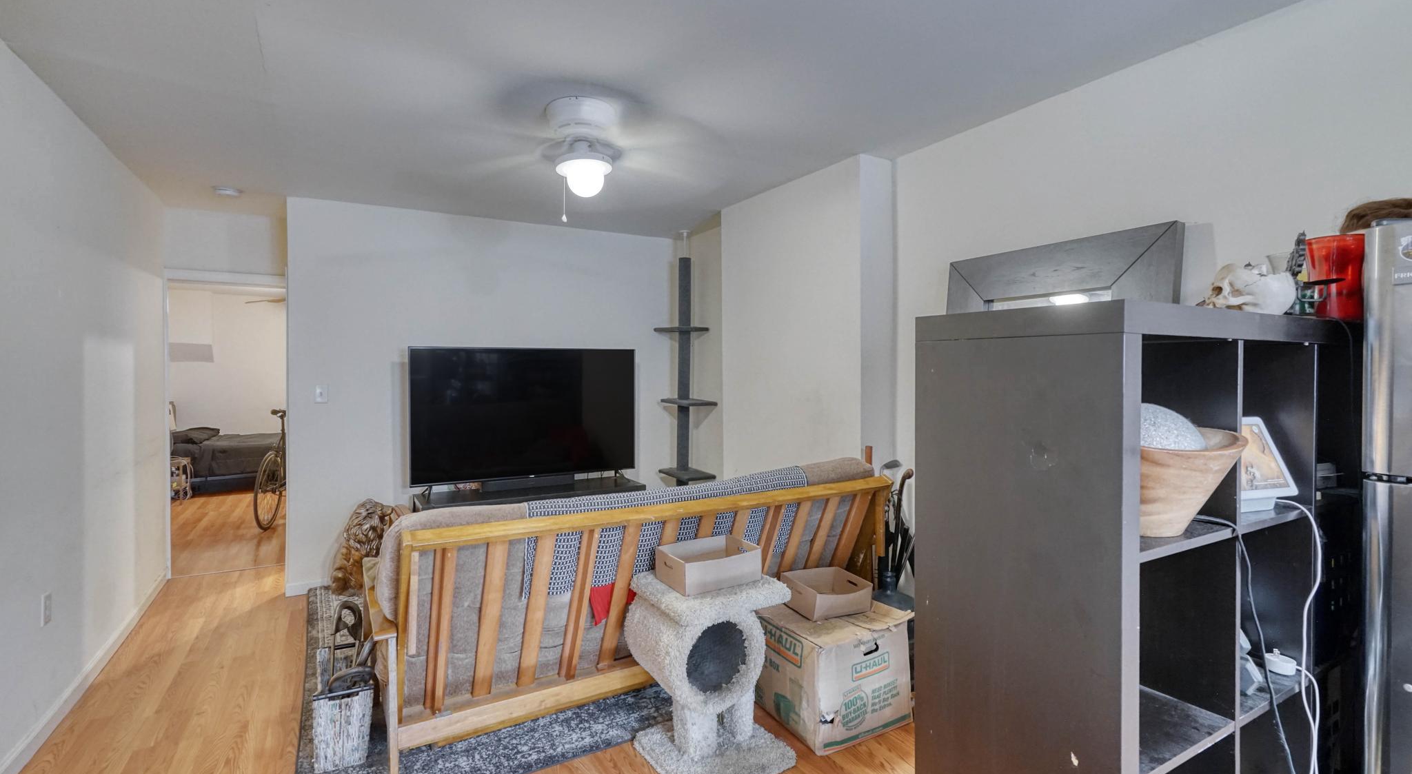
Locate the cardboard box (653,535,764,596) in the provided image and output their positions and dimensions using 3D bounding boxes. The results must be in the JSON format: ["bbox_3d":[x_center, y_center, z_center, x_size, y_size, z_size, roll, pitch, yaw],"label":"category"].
[{"bbox_3d":[0.011,0.674,2.400,0.325,0.112,0.245,-1,1,-30],"label":"cardboard box"}]

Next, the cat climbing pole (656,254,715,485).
[{"bbox_3d":[-0.183,0.080,5.093,0.340,2.430,0.420,-1,1,-31],"label":"cat climbing pole"}]

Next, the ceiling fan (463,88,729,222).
[{"bbox_3d":[-0.527,-0.968,2.683,1.090,0.420,1.090,-1,1,-31],"label":"ceiling fan"}]

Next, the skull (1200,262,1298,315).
[{"bbox_3d":[1.221,-0.209,1.418,0.180,0.138,0.130,0,1,17],"label":"skull"}]

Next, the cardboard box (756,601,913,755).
[{"bbox_3d":[0.499,1.132,2.584,0.457,0.405,0.457,-1,1,-29],"label":"cardboard box"}]

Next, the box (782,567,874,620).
[{"bbox_3d":[0.503,0.862,2.618,0.272,0.115,0.248,-1,1,-24],"label":"box"}]

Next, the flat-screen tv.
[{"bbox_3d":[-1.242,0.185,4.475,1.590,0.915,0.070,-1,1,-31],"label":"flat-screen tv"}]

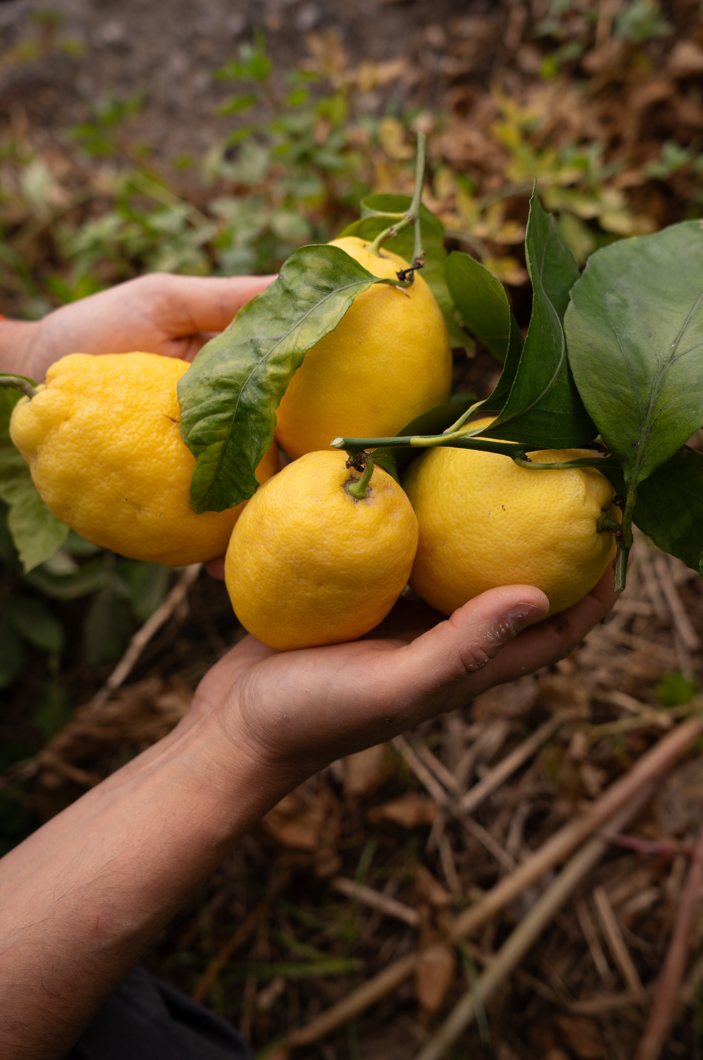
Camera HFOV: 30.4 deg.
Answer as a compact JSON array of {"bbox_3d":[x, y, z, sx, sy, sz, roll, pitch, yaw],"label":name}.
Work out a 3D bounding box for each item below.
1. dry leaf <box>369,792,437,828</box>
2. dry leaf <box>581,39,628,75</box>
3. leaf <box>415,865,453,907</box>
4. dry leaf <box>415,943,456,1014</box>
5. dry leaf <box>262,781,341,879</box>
[{"bbox_3d":[0.044,0.244,1.130,0.060,0.020,0.028,0,45,0],"label":"dry leaf"},{"bbox_3d":[0.351,-0.659,1.800,0.062,0.030,0.065,0,43,0],"label":"dry leaf"},{"bbox_3d":[0.069,0.300,1.090,0.022,0.016,0.038,-29,52,-26],"label":"leaf"},{"bbox_3d":[0.065,0.346,1.000,0.033,0.018,0.058,0,43,0],"label":"dry leaf"},{"bbox_3d":[-0.046,0.259,1.120,0.070,0.035,0.075,0,45,0],"label":"dry leaf"}]

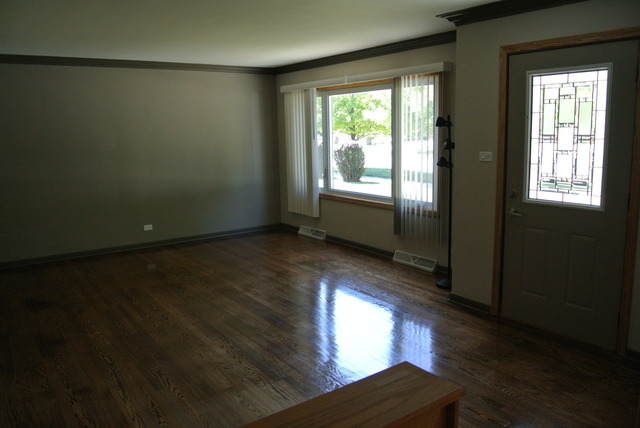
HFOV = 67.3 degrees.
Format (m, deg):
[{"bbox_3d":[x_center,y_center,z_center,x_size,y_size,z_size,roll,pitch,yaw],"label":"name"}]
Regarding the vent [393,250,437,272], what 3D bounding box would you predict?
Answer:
[{"bbox_3d":[1.049,0.520,5.349,0.075,0.118,0.610,-9,12,-36],"label":"vent"}]

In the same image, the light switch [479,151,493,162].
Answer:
[{"bbox_3d":[1.284,-0.446,3.733,0.014,0.071,0.115,-9,12,-36],"label":"light switch"}]

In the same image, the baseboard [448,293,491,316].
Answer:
[{"bbox_3d":[1.244,0.754,4.019,0.027,0.082,0.420,-9,12,-36],"label":"baseboard"}]

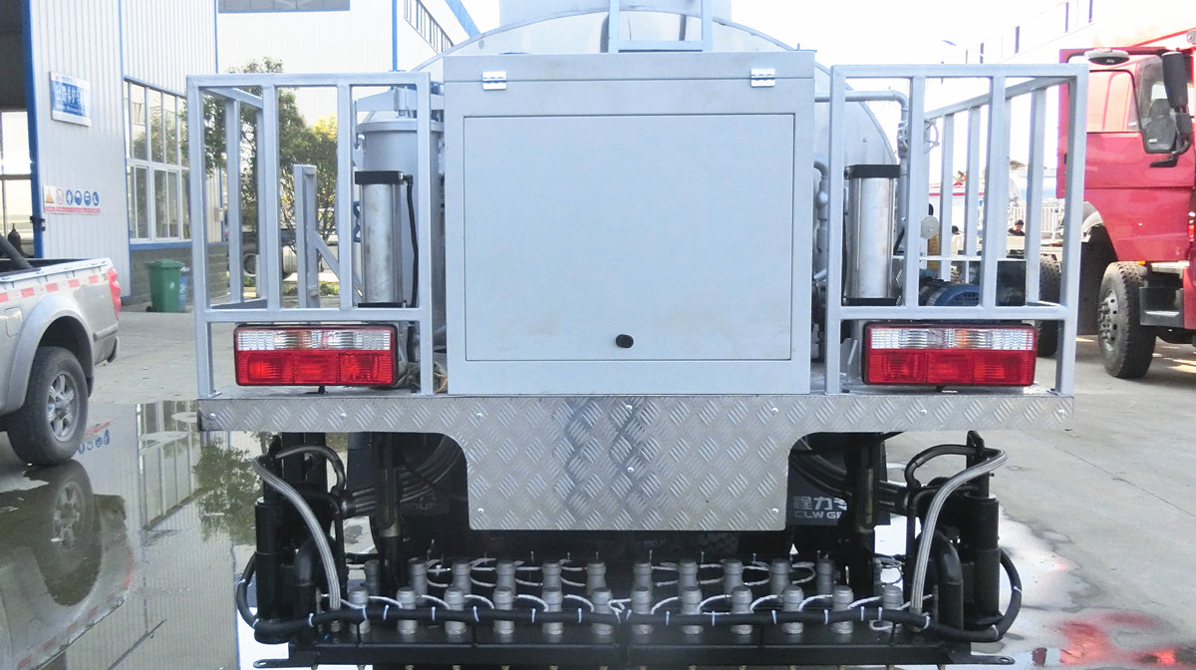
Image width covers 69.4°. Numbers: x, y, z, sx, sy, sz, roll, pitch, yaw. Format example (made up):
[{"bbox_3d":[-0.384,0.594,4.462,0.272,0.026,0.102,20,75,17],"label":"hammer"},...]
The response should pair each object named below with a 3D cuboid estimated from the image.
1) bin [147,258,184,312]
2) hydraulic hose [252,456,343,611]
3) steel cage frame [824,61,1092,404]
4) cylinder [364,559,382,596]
[{"bbox_3d":[-8.021,-0.914,16.000,0.610,1.000,0.510,4,8,33],"label":"bin"},{"bbox_3d":[-0.725,0.495,2.098,0.200,0.385,0.130,0,6,1],"label":"hydraulic hose"},{"bbox_3d":[0.821,-0.289,2.501,0.572,0.750,1.070,0,7,1],"label":"steel cage frame"},{"bbox_3d":[-0.572,0.631,2.201,0.047,0.105,0.047,0,6,1],"label":"cylinder"}]

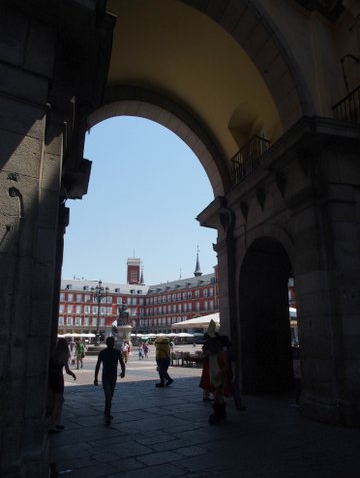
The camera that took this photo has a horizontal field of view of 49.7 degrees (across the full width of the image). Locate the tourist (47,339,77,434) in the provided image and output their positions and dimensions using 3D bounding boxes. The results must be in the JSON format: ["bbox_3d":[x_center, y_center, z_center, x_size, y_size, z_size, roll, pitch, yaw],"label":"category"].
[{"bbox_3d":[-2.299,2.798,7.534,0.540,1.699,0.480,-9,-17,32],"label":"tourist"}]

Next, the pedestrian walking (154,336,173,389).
[{"bbox_3d":[-0.610,4.497,14.348,0.660,1.807,0.600,-1,-14,3],"label":"pedestrian walking"}]

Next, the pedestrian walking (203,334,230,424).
[{"bbox_3d":[0.799,2.960,8.498,0.620,1.865,0.500,-7,-16,26],"label":"pedestrian walking"}]

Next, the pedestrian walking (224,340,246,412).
[{"bbox_3d":[1.361,3.371,9.696,0.500,1.668,0.450,12,-19,-38],"label":"pedestrian walking"}]

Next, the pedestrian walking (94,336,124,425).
[{"bbox_3d":[-1.512,2.996,8.329,0.600,1.712,0.500,0,-14,0],"label":"pedestrian walking"}]

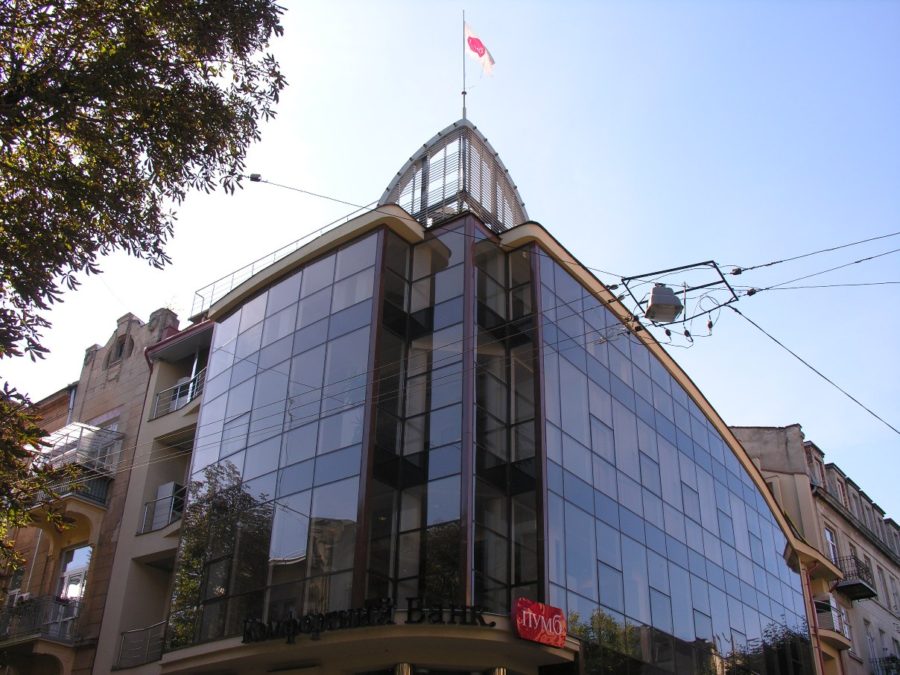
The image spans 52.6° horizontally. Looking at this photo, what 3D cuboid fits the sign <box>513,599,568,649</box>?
[{"bbox_3d":[1.609,5.107,16.298,0.170,0.680,1.180,-24,-38,38],"label":"sign"}]

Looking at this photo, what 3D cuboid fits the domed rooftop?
[{"bbox_3d":[0.094,-3.185,24.697,3.520,2.900,3.520,-21,-36,34],"label":"domed rooftop"}]

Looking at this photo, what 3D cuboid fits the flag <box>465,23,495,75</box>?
[{"bbox_3d":[0.813,-7.802,24.586,0.880,1.500,0.300,12,-31,-18],"label":"flag"}]

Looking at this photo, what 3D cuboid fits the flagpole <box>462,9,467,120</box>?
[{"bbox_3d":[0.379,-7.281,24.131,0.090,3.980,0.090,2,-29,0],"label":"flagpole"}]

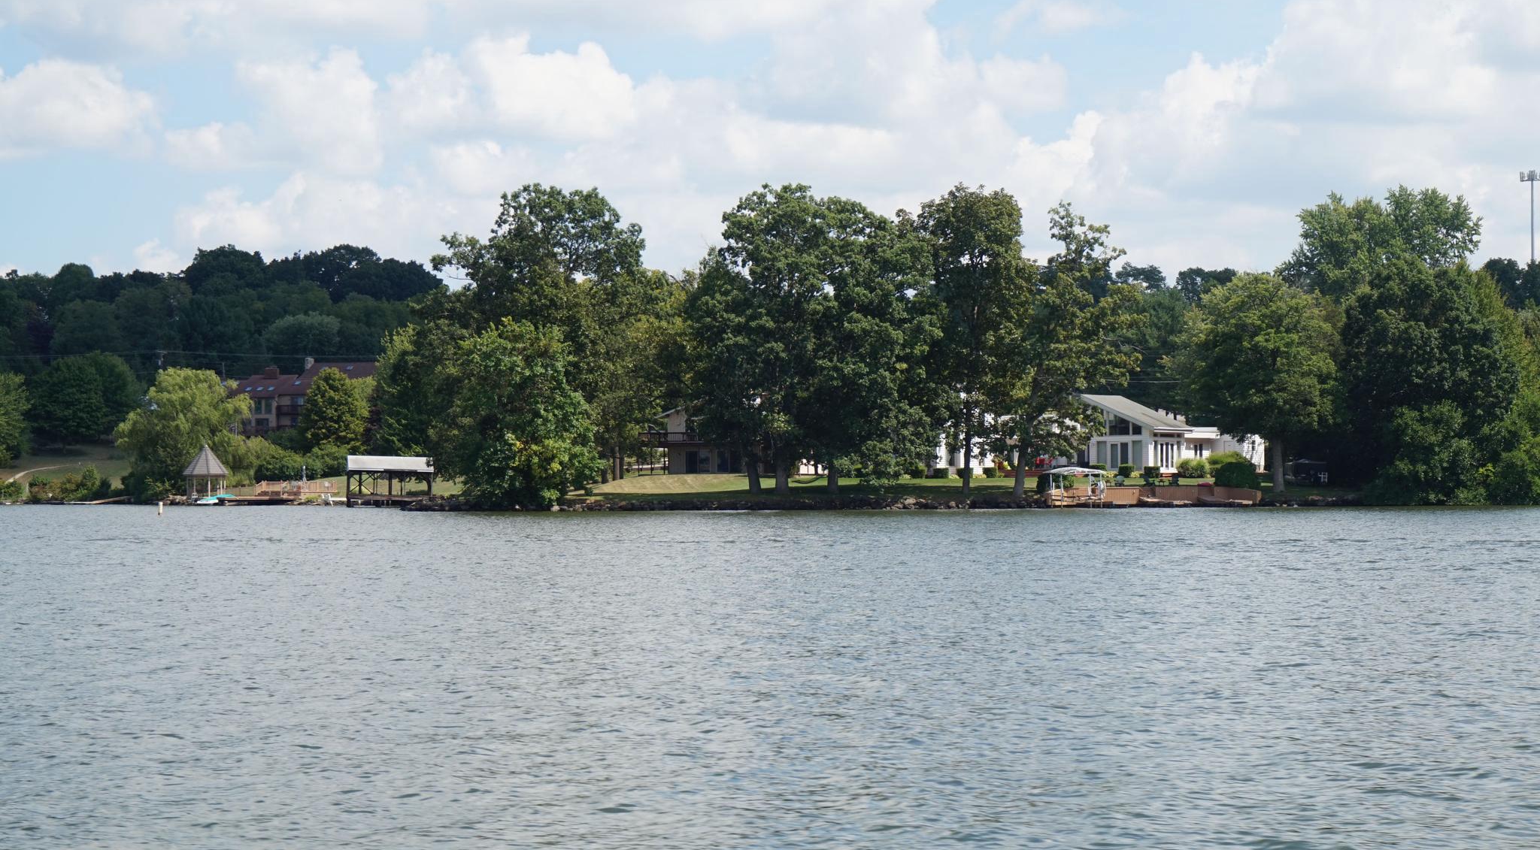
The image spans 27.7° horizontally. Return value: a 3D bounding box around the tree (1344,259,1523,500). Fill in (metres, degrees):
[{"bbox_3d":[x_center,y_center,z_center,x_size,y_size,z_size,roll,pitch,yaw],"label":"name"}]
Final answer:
[{"bbox_3d":[52.860,-3.710,250.000,13.980,19.660,13.560,0,-1,0],"label":"tree"}]

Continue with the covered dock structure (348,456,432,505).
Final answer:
[{"bbox_3d":[-34.420,5.100,283.000,7.800,4.600,5.200,0,-1,-3],"label":"covered dock structure"}]

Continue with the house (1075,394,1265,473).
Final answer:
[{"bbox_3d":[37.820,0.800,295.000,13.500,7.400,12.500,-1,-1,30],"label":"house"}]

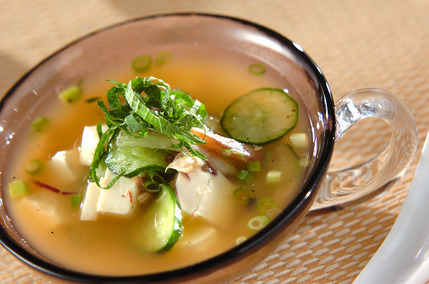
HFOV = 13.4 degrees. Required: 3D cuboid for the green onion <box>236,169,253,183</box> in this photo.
[{"bbox_3d":[0.010,0.011,0.615,0.005,0.004,0.005,-30,57,14],"label":"green onion"}]

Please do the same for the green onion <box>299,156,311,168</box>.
[{"bbox_3d":[0.030,0.007,0.614,0.004,0.003,0.004,-15,65,0],"label":"green onion"}]

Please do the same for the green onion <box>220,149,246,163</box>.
[{"bbox_3d":[0.007,0.005,0.624,0.008,0.004,0.005,24,57,33],"label":"green onion"}]

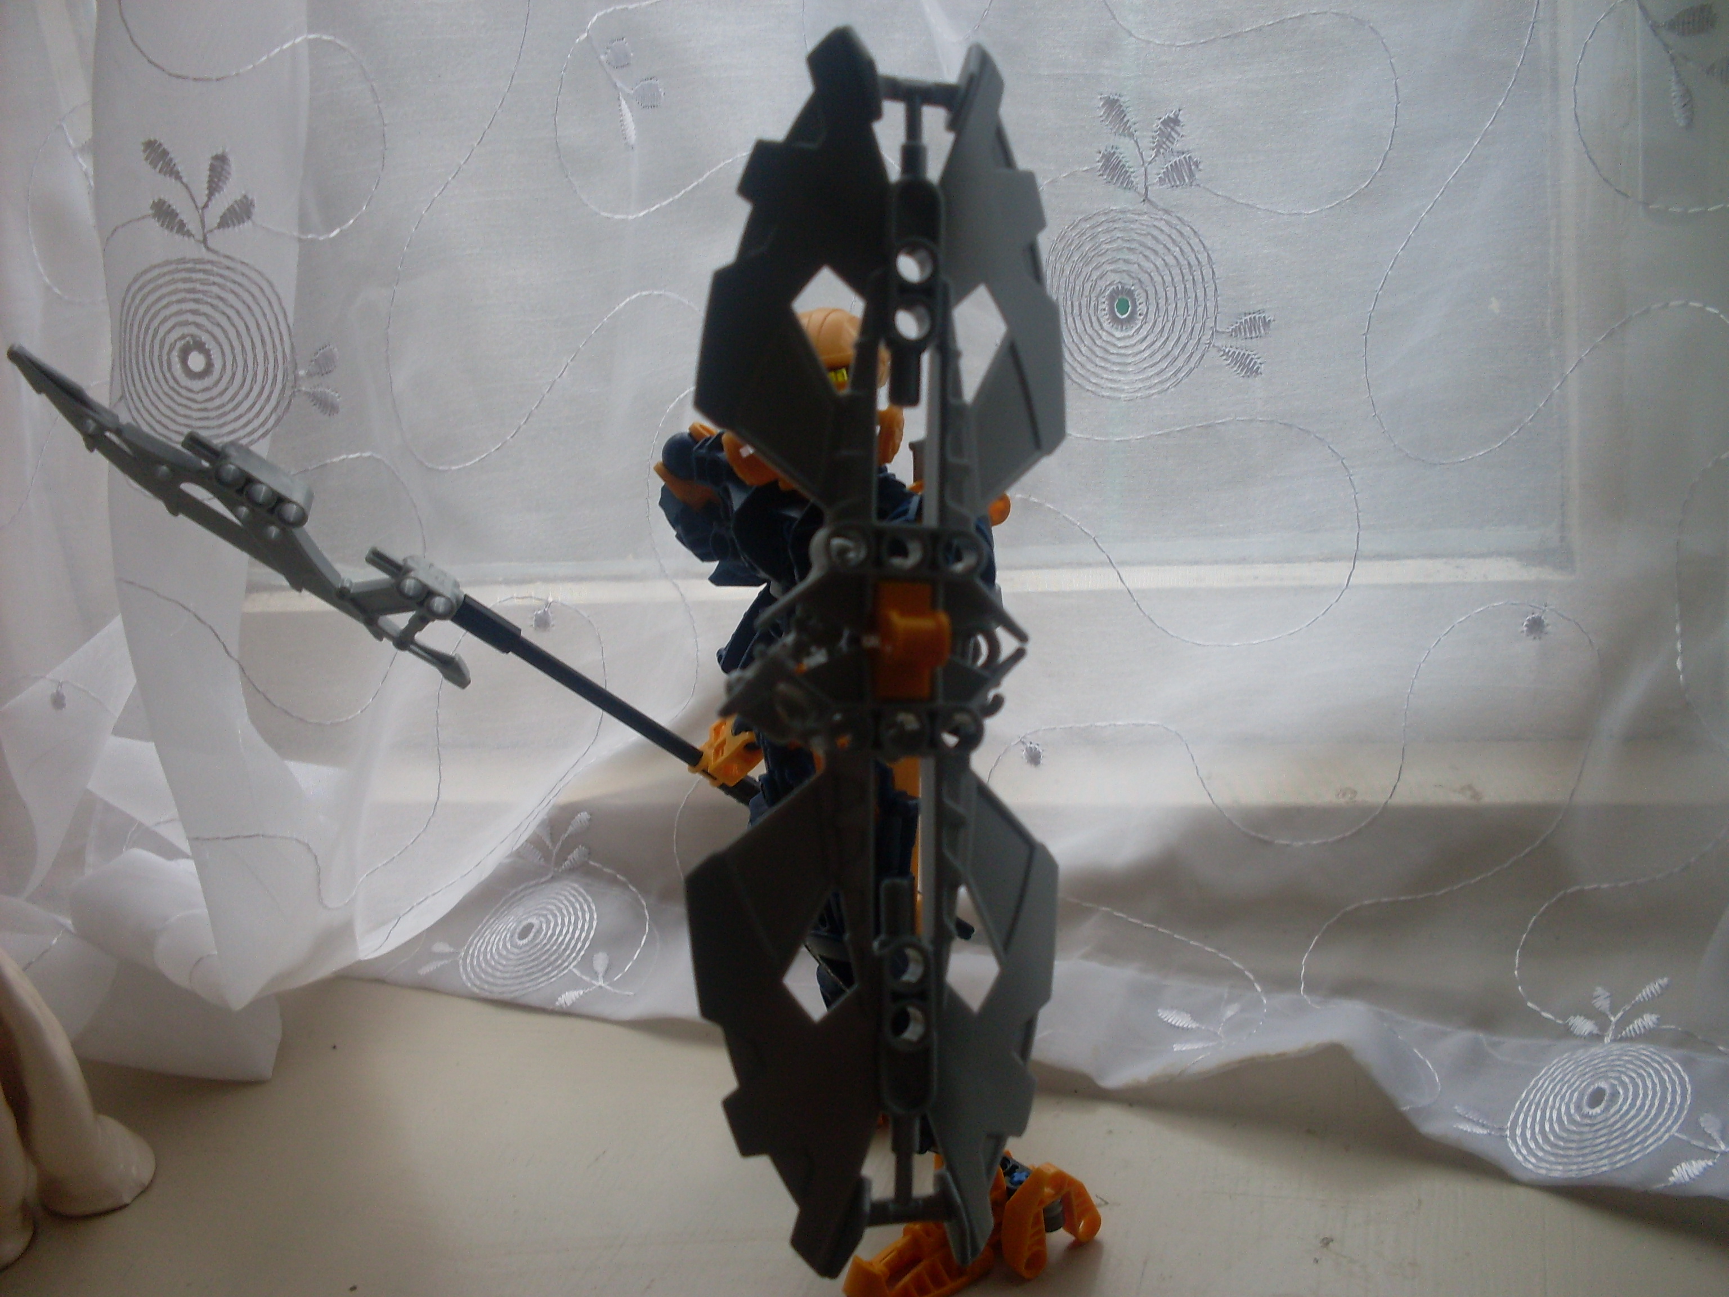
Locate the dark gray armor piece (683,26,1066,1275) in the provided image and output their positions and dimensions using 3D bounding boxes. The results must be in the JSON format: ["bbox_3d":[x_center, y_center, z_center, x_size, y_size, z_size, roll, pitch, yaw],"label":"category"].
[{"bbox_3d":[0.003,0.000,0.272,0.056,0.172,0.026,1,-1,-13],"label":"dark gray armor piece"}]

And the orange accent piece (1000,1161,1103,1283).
[{"bbox_3d":[0.046,0.141,0.468,0.029,0.025,0.014,-1,2,-45],"label":"orange accent piece"}]

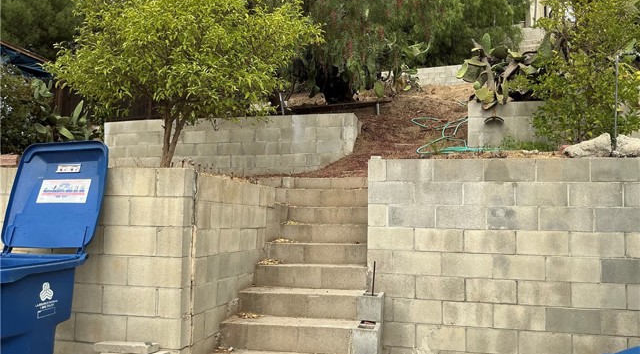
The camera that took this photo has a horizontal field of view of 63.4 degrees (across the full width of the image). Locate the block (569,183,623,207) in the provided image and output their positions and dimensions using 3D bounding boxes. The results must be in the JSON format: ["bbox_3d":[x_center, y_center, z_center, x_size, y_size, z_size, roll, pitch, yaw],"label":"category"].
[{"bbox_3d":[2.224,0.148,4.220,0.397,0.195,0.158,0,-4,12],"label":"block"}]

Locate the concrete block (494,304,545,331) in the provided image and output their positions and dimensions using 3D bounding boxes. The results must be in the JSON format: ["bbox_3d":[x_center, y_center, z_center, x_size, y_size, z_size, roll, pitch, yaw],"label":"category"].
[{"bbox_3d":[1.655,1.155,4.327,0.395,0.193,0.190,0,-3,14],"label":"concrete block"}]

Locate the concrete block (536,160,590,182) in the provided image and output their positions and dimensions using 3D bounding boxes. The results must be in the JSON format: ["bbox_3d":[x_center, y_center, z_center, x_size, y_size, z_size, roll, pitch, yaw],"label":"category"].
[{"bbox_3d":[2.006,-0.048,4.301,0.395,0.193,0.175,0,-3,14],"label":"concrete block"}]

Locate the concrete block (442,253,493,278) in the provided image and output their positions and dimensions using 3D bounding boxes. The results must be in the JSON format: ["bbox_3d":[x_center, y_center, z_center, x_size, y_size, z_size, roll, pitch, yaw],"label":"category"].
[{"bbox_3d":[1.263,0.749,4.445,0.395,0.193,0.190,0,-3,14],"label":"concrete block"}]

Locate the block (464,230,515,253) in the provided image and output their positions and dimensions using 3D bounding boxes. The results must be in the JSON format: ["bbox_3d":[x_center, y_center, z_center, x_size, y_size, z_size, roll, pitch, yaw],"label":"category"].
[{"bbox_3d":[1.431,0.549,4.391,0.409,0.197,0.170,0,-6,11],"label":"block"}]

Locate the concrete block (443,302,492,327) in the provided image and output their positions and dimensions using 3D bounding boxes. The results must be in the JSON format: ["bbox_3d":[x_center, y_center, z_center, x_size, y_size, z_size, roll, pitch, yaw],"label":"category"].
[{"bbox_3d":[1.242,1.144,4.367,0.398,0.197,0.170,0,-6,11],"label":"concrete block"}]

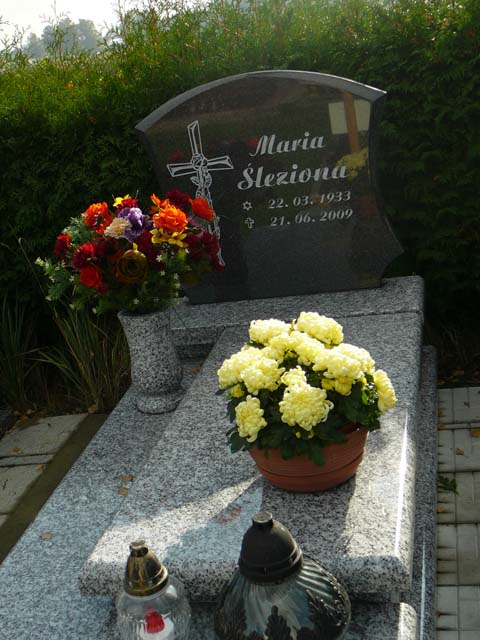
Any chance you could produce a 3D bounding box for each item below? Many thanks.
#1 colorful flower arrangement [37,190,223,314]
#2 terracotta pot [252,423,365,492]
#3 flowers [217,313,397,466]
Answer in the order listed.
[{"bbox_3d":[-0.328,-0.200,2.690,0.535,0.345,0.410,-5,19,14],"label":"colorful flower arrangement"},{"bbox_3d":[0.148,0.269,1.944,0.272,0.118,0.272,-5,19,14],"label":"terracotta pot"},{"bbox_3d":[0.138,0.137,1.897,0.370,0.285,0.360,-5,19,14],"label":"flowers"}]

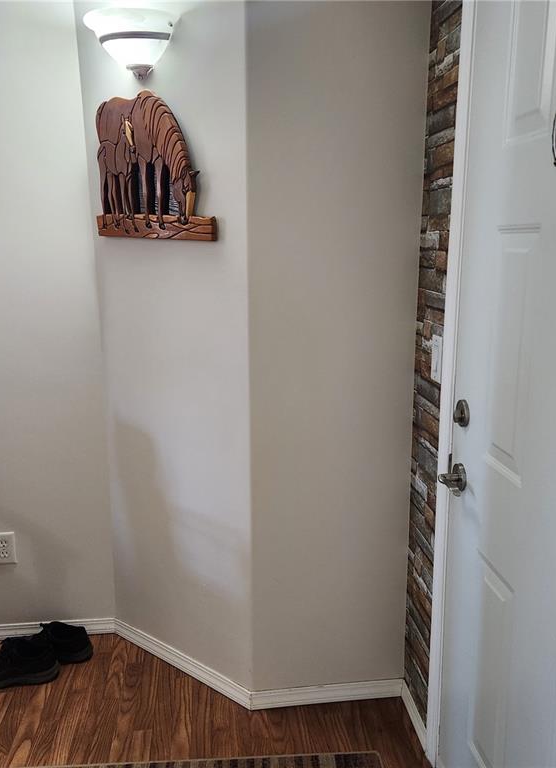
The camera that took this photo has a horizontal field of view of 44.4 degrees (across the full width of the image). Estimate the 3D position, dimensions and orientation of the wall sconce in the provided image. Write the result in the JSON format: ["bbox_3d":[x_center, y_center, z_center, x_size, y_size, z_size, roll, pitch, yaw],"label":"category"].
[{"bbox_3d":[-0.427,-0.908,1.837,0.307,0.140,0.152,9,16,38],"label":"wall sconce"}]

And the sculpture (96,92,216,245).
[{"bbox_3d":[-0.359,-0.613,1.927,0.486,0.403,0.030,9,16,38],"label":"sculpture"}]

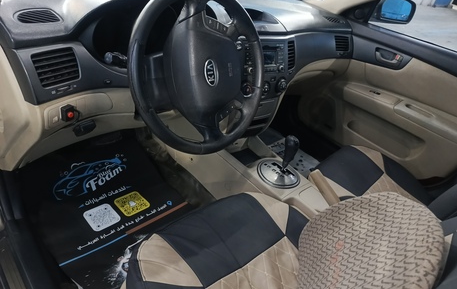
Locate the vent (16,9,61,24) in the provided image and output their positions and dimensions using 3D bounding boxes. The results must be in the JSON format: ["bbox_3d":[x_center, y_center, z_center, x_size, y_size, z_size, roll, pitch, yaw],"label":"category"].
[{"bbox_3d":[-0.426,-0.279,0.712,0.083,0.020,0.075,-18,49,-39],"label":"vent"}]

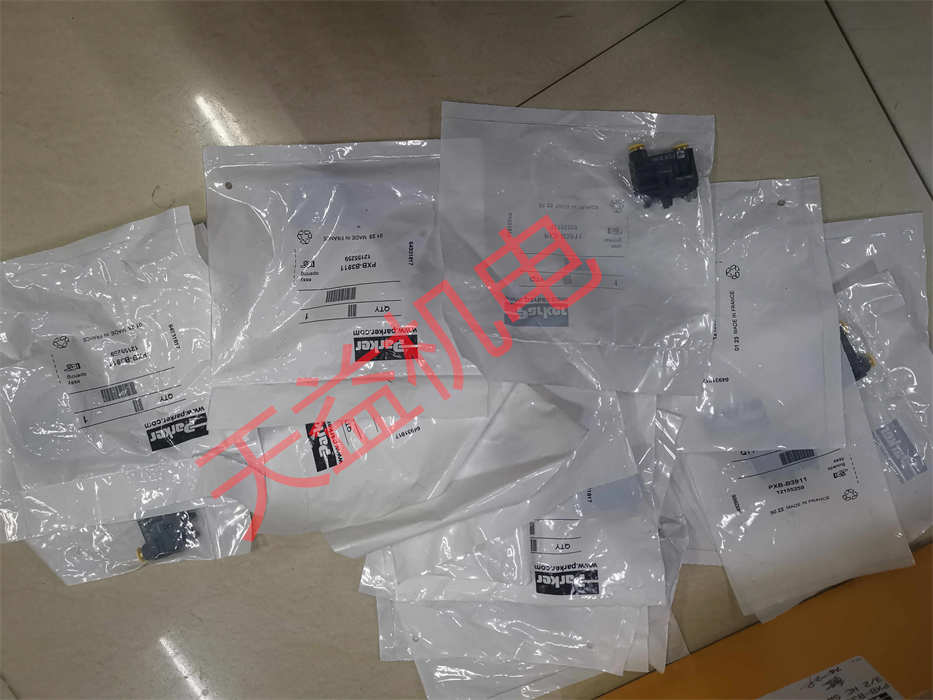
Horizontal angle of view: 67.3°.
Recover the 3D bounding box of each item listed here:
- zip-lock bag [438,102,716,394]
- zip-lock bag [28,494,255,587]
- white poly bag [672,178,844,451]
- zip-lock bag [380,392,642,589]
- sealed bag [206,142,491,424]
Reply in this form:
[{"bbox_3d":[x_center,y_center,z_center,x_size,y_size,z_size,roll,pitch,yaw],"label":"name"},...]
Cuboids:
[{"bbox_3d":[0.062,-0.056,0.388,0.153,0.020,0.159,2,95,0],"label":"zip-lock bag"},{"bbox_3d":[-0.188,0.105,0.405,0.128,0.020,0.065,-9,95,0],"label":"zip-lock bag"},{"bbox_3d":[0.159,-0.019,0.392,0.106,0.018,0.151,-2,95,0],"label":"white poly bag"},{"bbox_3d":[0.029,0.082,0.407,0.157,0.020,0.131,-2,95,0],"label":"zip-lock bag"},{"bbox_3d":[-0.068,-0.036,0.390,0.156,0.020,0.158,-1,95,0],"label":"sealed bag"}]

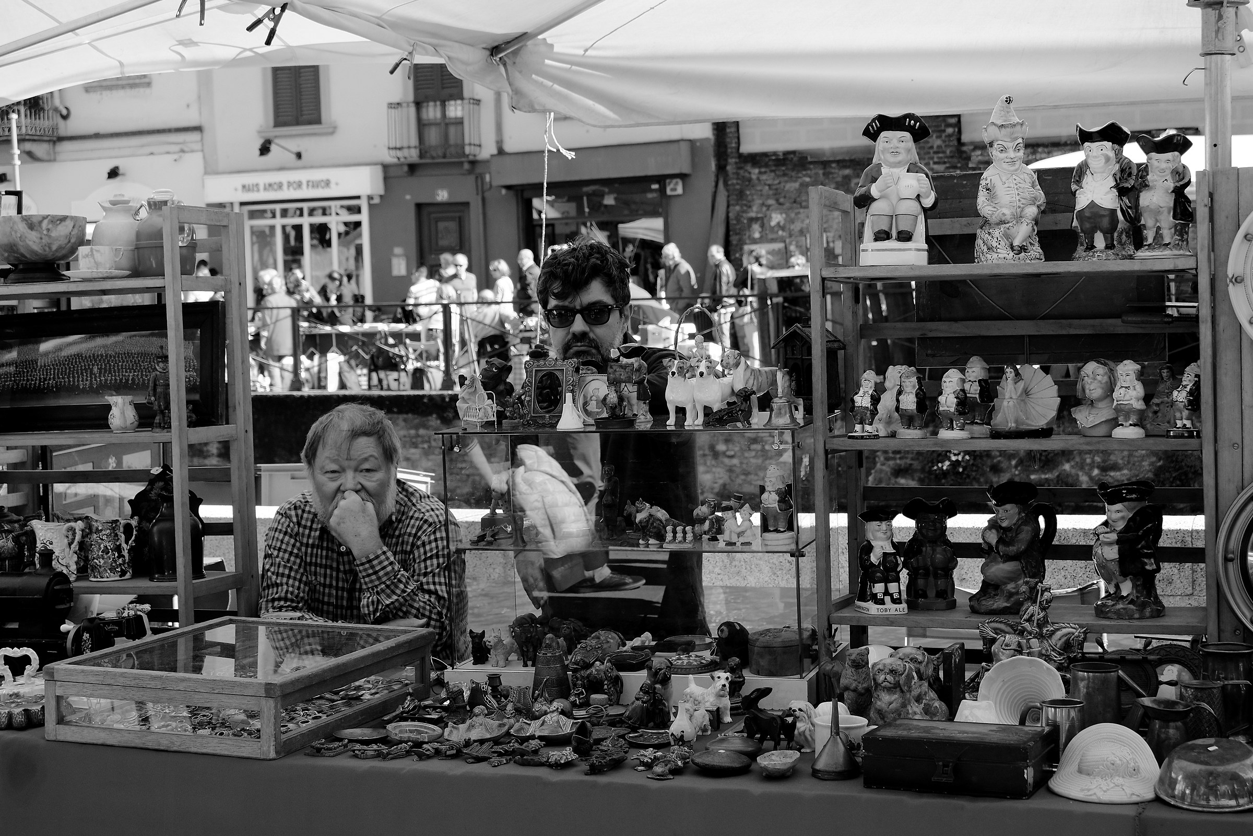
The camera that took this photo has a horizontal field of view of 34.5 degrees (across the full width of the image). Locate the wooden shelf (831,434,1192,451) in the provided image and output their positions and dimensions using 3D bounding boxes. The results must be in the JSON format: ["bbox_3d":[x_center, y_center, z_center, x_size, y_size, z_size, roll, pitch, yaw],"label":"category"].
[{"bbox_3d":[0.722,0.042,3.714,0.659,0.021,0.275,-1,2,18],"label":"wooden shelf"}]

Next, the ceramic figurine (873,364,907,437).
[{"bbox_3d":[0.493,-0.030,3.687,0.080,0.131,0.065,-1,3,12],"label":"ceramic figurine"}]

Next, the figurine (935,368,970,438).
[{"bbox_3d":[0.582,-0.026,3.596,0.056,0.127,0.055,1,4,35],"label":"figurine"}]

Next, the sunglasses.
[{"bbox_3d":[-0.081,-0.207,4.087,0.145,0.048,0.145,-4,2,10],"label":"sunglasses"}]

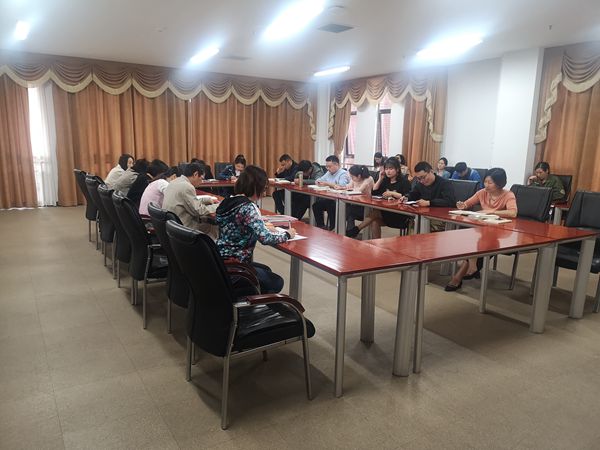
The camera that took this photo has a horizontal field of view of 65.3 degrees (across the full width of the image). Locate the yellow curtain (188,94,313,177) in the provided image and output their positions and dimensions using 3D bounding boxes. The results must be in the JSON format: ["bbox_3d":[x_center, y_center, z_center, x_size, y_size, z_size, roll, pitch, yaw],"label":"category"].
[{"bbox_3d":[-1.099,-2.046,12.370,3.750,2.620,0.200,-5,12,-33],"label":"yellow curtain"}]

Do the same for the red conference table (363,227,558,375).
[{"bbox_3d":[1.165,0.489,3.489,1.380,0.760,0.620,-5,12,-30],"label":"red conference table"}]

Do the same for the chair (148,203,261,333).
[{"bbox_3d":[-0.626,0.362,3.339,0.760,1.000,0.600,-5,12,-30],"label":"chair"}]

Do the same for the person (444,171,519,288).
[{"bbox_3d":[1.905,0.021,4.869,0.960,1.220,0.620,-5,13,-32],"label":"person"}]

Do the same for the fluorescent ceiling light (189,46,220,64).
[{"bbox_3d":[-1.701,-2.978,8.255,0.250,0.080,1.270,-5,13,-32],"label":"fluorescent ceiling light"}]

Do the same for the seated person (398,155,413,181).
[{"bbox_3d":[1.931,-0.701,8.793,0.750,1.210,0.500,-5,12,-30],"label":"seated person"}]

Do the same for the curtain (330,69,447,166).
[{"bbox_3d":[1.753,-1.974,10.829,0.250,2.870,3.800,-5,12,-30],"label":"curtain"}]

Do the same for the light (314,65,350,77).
[{"bbox_3d":[0.655,-3.221,9.844,0.250,0.080,1.270,-5,13,-32],"label":"light"}]

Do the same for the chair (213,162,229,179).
[{"bbox_3d":[-1.333,-0.728,9.532,0.600,1.030,0.720,-5,12,-31],"label":"chair"}]

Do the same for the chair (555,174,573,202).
[{"bbox_3d":[4.055,-0.312,7.874,0.720,1.030,0.600,-5,12,-31],"label":"chair"}]

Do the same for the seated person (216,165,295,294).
[{"bbox_3d":[-0.313,0.225,3.367,0.800,1.270,0.520,-5,12,-30],"label":"seated person"}]

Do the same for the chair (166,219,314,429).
[{"bbox_3d":[-0.309,0.485,2.673,0.760,1.010,0.600,-5,12,-30],"label":"chair"}]

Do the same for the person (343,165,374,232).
[{"bbox_3d":[0.920,-0.304,7.011,0.780,1.180,0.500,-5,12,-31],"label":"person"}]

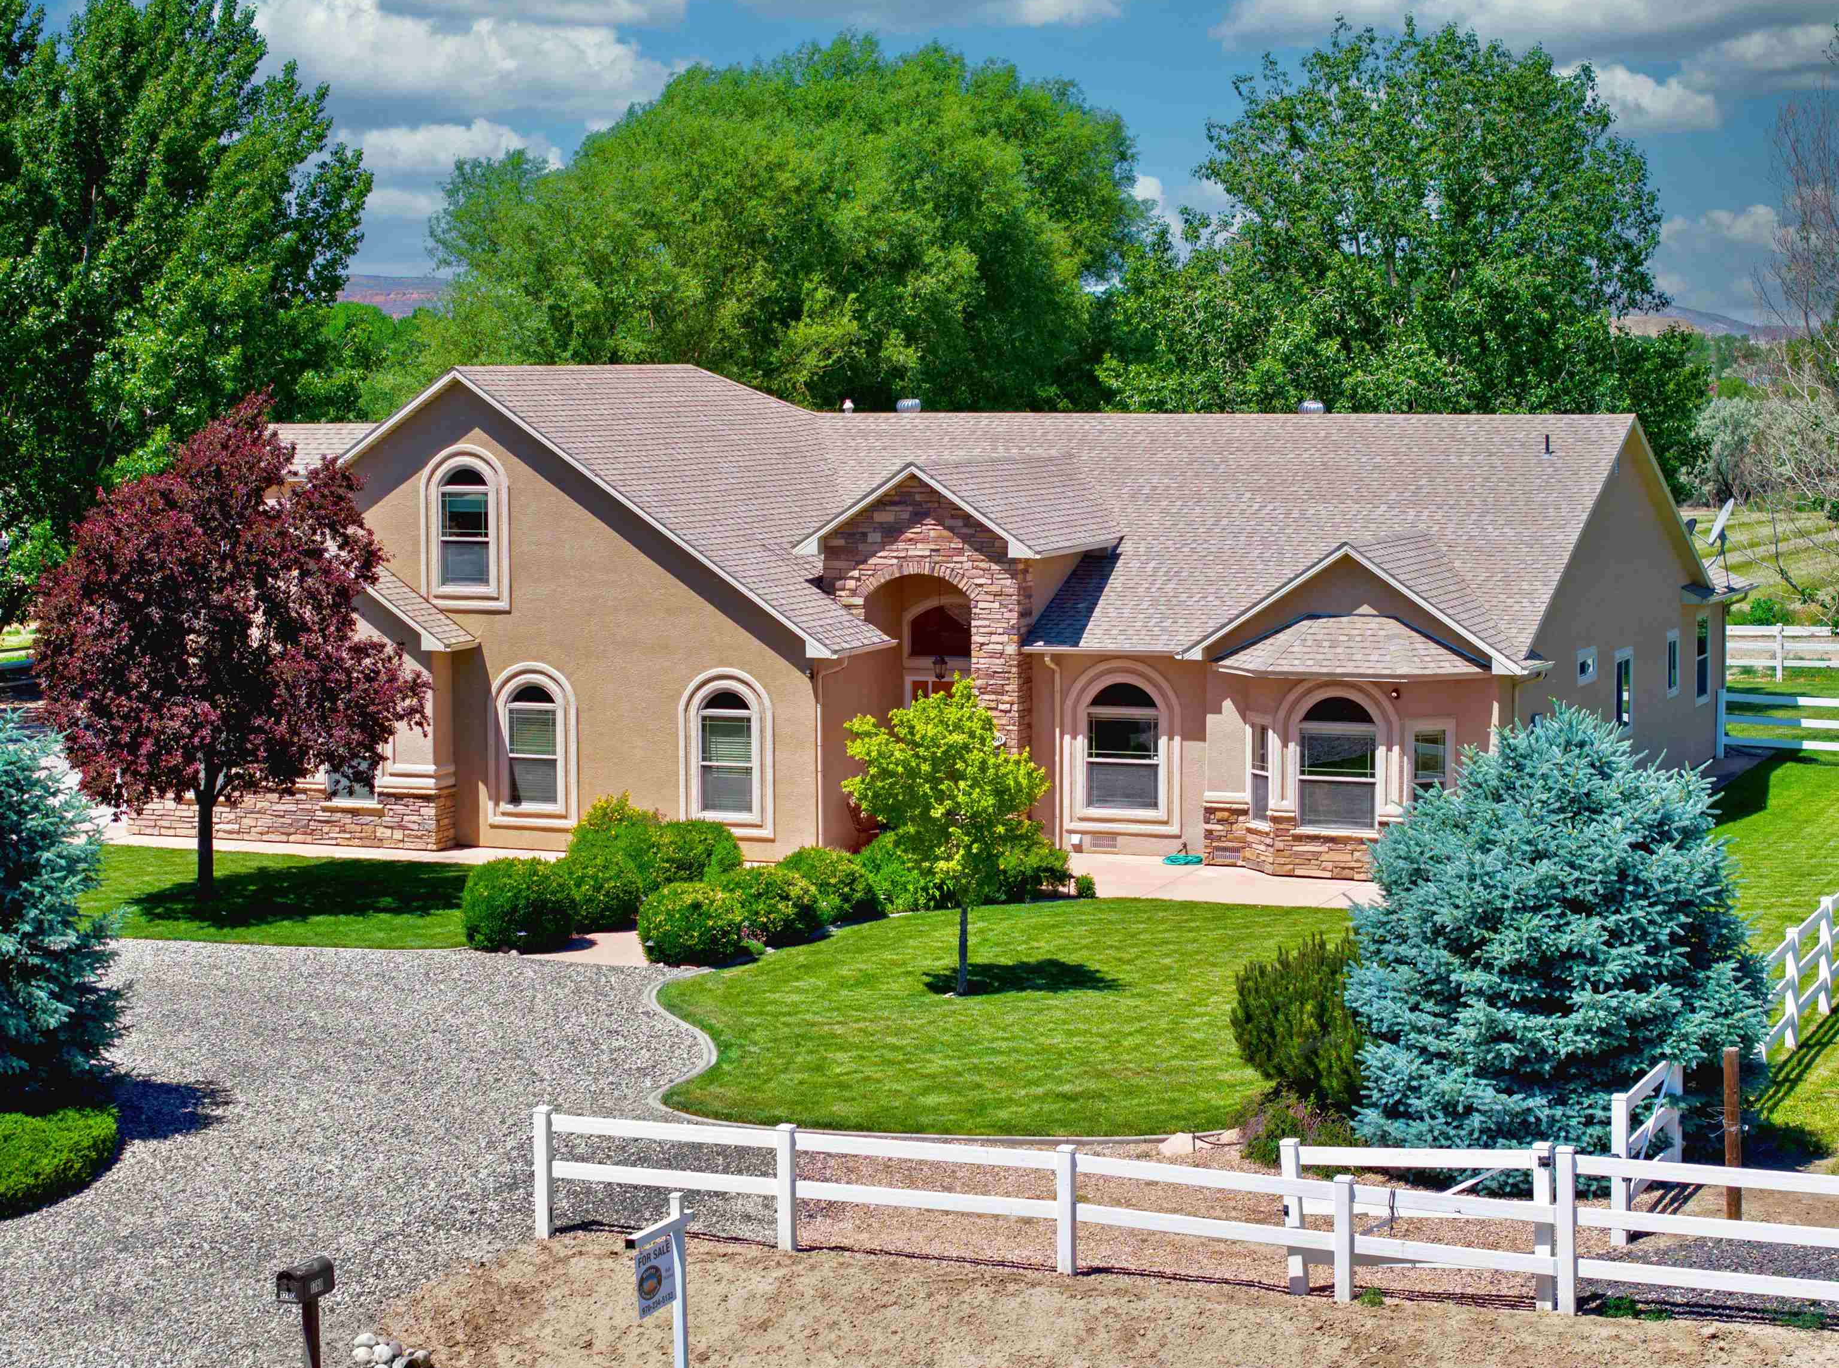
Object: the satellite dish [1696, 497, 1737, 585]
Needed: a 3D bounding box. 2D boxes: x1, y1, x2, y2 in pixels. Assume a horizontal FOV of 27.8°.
[{"bbox_3d":[15.317,-2.749,71.500,0.850,1.600,0.900,0,5,1],"label":"satellite dish"}]

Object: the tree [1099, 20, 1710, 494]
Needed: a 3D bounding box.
[{"bbox_3d":[10.408,-6.868,79.707,13.090,14.570,12.000,0,5,0],"label":"tree"}]

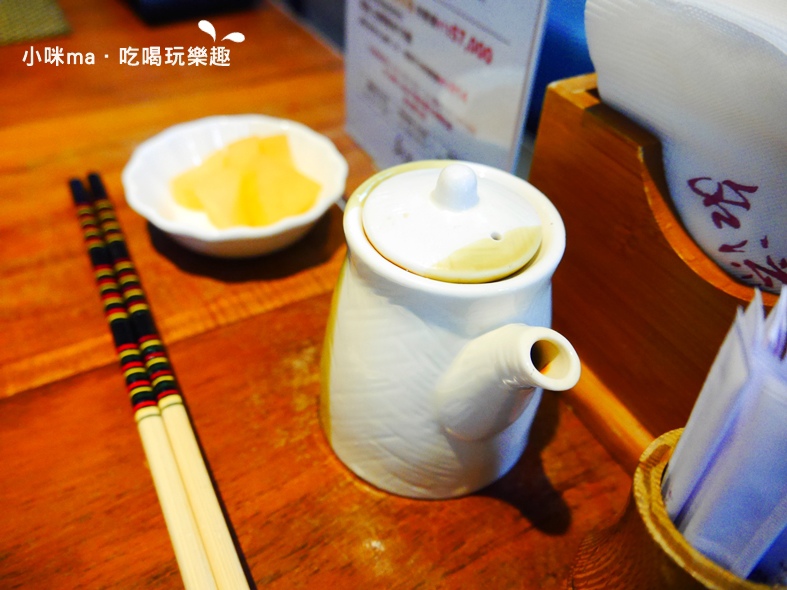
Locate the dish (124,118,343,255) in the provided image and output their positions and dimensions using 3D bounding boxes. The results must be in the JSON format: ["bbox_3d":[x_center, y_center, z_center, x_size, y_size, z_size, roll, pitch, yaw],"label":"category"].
[{"bbox_3d":[-0.064,-0.042,0.269,0.091,0.028,0.091,3,42,-2],"label":"dish"}]

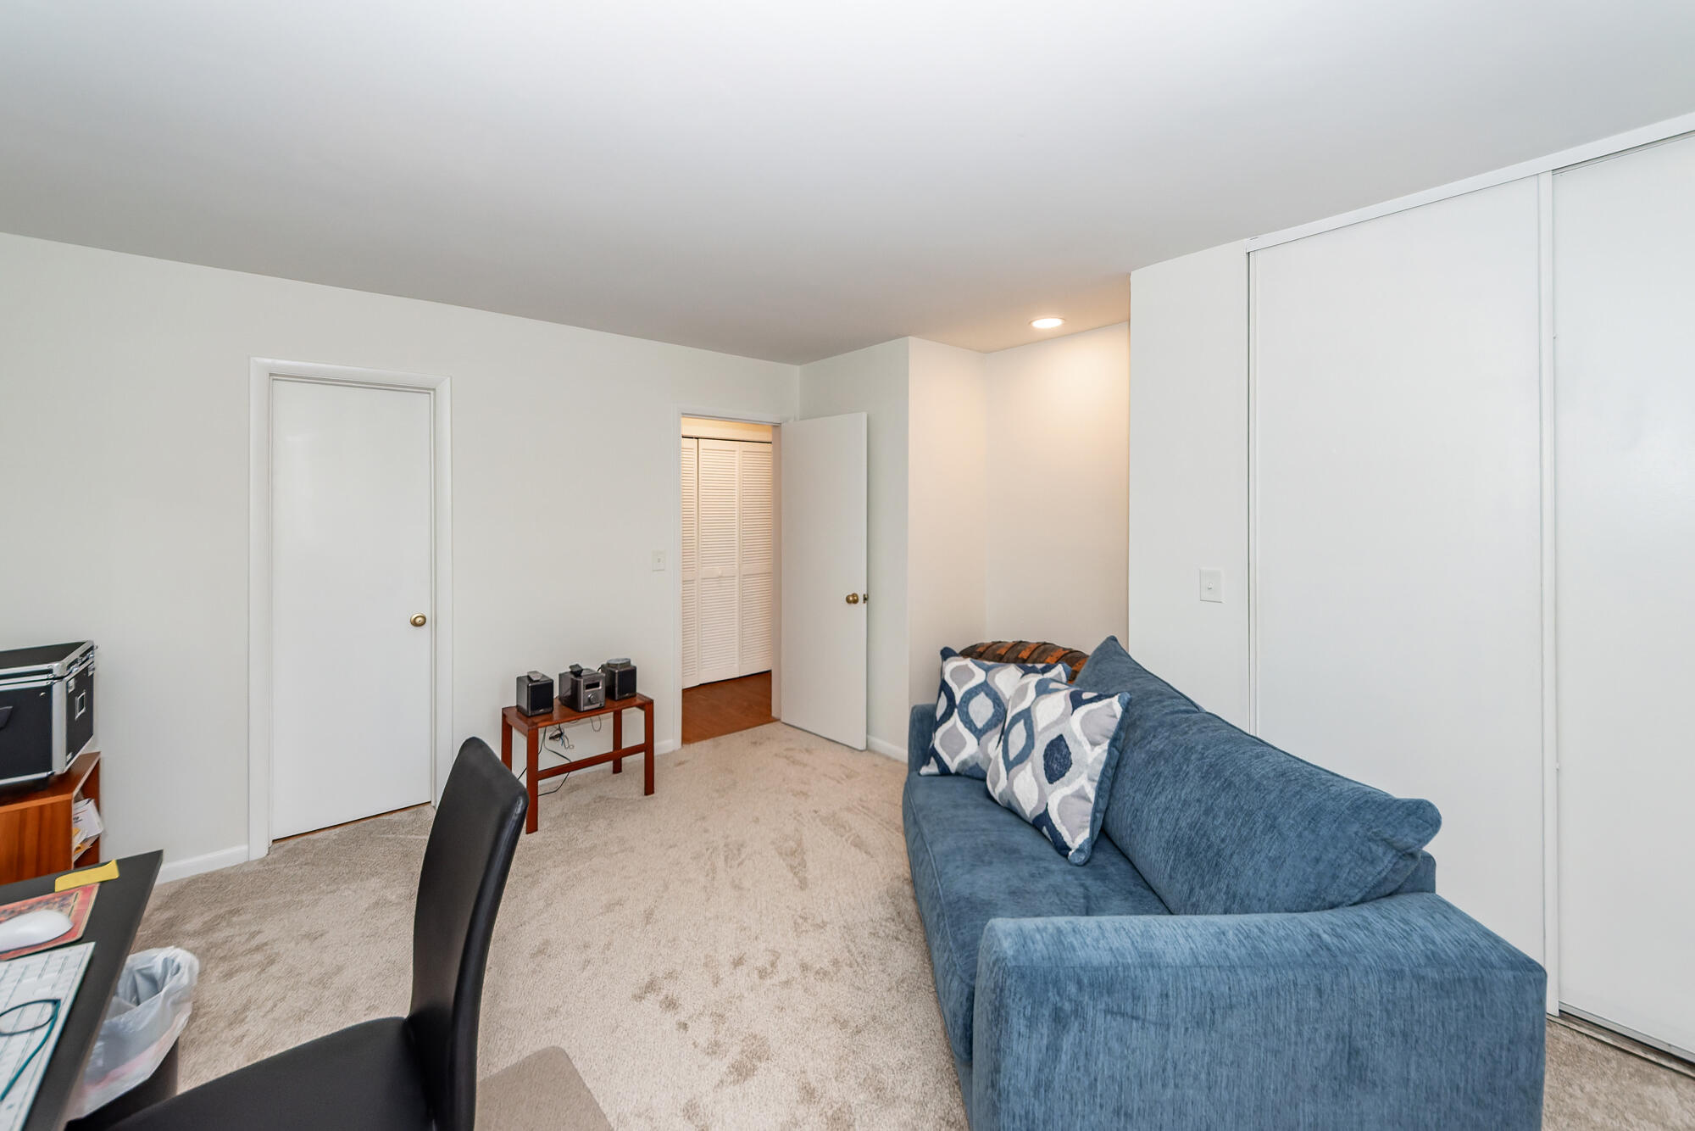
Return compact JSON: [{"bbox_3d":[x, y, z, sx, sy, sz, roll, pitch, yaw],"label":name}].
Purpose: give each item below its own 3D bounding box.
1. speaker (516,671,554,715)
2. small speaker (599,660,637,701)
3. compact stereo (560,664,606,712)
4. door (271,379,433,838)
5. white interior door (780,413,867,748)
[{"bbox_3d":[-1.526,0.631,2.767,0.111,0.157,0.182,-3,5,-45],"label":"speaker"},{"bbox_3d":[-1.187,0.601,2.949,0.111,0.157,0.176,-3,5,-44],"label":"small speaker"},{"bbox_3d":[-1.343,0.626,2.868,0.232,0.159,0.133,3,5,43],"label":"compact stereo"},{"bbox_3d":[-2.291,0.203,2.645,0.556,2.020,0.040,-3,4,-37],"label":"door"},{"bbox_3d":[-0.161,0.094,3.613,0.725,2.020,0.040,3,5,41],"label":"white interior door"}]

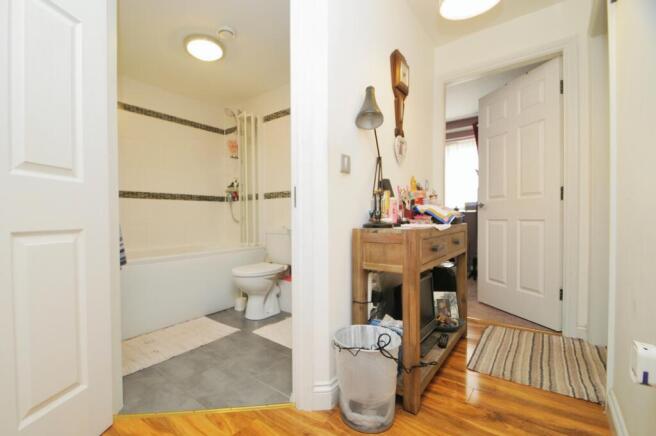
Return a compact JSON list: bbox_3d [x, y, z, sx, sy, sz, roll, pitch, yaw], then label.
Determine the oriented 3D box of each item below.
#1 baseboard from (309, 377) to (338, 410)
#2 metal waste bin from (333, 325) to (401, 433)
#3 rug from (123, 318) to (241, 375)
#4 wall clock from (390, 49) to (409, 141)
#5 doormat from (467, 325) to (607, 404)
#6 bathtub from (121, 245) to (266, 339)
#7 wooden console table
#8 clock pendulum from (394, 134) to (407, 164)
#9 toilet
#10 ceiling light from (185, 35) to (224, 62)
[{"bbox_3d":[-0.012,0.762,1.188,0.115,0.125,0.050,0,0,-5],"label":"baseboard"},{"bbox_3d":[0.168,0.665,1.155,0.278,0.320,0.278,0,0,0],"label":"metal waste bin"},{"bbox_3d":[-1.079,0.818,1.809,0.468,0.015,0.820,0,0,36],"label":"rug"},{"bbox_3d":[0.460,-0.800,1.737,0.055,0.570,0.175,0,0,37],"label":"wall clock"},{"bbox_3d":[1.277,0.819,1.573,0.710,0.012,0.760,0,0,37],"label":"doormat"},{"bbox_3d":[-1.433,0.562,2.328,0.700,0.525,1.700,0,0,37],"label":"bathtub"},{"bbox_3d":[0.543,0.438,1.621,0.318,0.775,0.965,0,0,38],"label":"wooden console table"},{"bbox_3d":[0.459,-0.425,1.746,0.020,0.185,0.170,0,0,37],"label":"clock pendulum"},{"bbox_3d":[-0.545,0.465,2.339,0.370,0.720,0.610,0,0,37],"label":"toilet"},{"bbox_3d":[-0.962,-1.315,2.120,0.310,0.080,0.310,0,0,0],"label":"ceiling light"}]

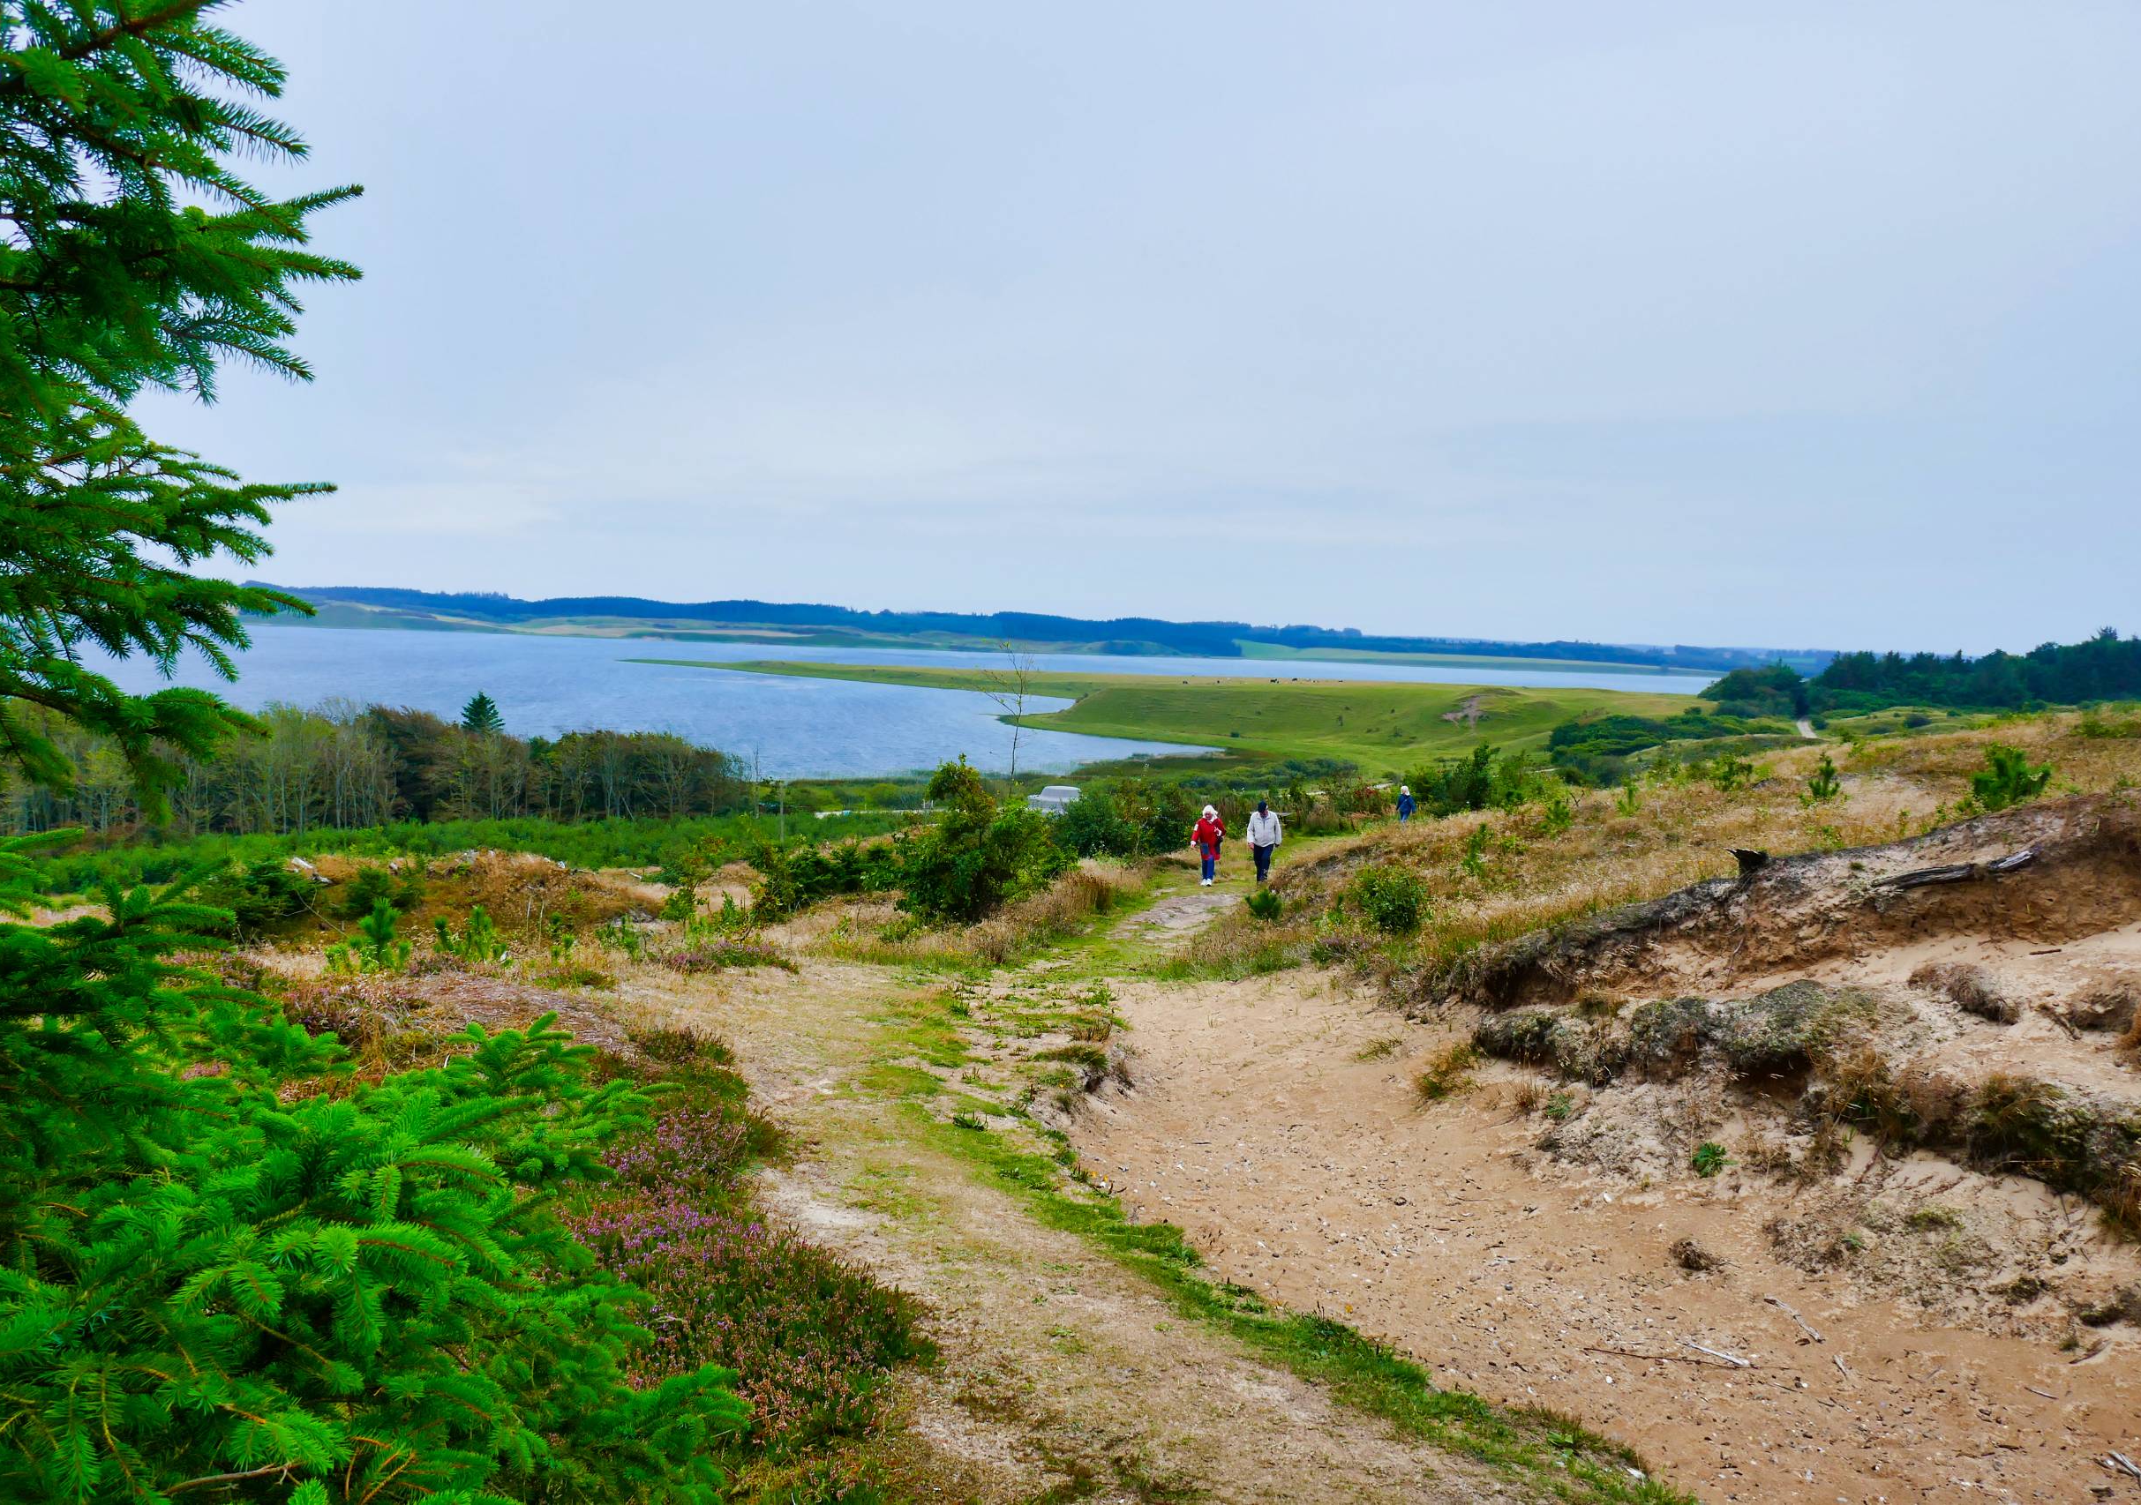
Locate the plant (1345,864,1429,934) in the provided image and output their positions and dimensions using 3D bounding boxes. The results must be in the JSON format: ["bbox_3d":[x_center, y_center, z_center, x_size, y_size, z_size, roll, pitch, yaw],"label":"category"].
[{"bbox_3d":[3.848,1.796,19.000,0.985,0.843,0.906,2,5,0],"label":"plant"}]

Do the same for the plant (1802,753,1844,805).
[{"bbox_3d":[8.627,0.304,18.000,0.456,0.599,0.420,2,5,0],"label":"plant"}]

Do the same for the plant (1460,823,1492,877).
[{"bbox_3d":[6.197,1.486,24.000,0.476,0.798,0.438,2,5,0],"label":"plant"}]

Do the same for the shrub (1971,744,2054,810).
[{"bbox_3d":[8.103,0.228,13.500,0.685,0.569,0.630,2,5,0],"label":"shrub"}]

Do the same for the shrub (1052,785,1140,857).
[{"bbox_3d":[0.628,1.621,36.000,1.985,1.756,1.826,2,5,0],"label":"shrub"}]

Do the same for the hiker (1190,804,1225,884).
[{"bbox_3d":[2.826,1.909,32.000,0.680,1.640,0.450,3,5,7],"label":"hiker"}]

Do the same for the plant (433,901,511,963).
[{"bbox_3d":[-4.966,1.500,13.000,0.631,0.504,0.580,2,5,0],"label":"plant"}]

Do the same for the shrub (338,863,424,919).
[{"bbox_3d":[-7.030,1.414,16.000,0.882,0.585,0.812,2,5,0],"label":"shrub"}]

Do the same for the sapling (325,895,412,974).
[{"bbox_3d":[-5.546,1.437,12.400,0.656,0.605,0.604,2,5,0],"label":"sapling"}]

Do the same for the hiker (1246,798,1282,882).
[{"bbox_3d":[4.121,1.893,33.300,0.720,1.750,0.450,3,5,7],"label":"hiker"}]

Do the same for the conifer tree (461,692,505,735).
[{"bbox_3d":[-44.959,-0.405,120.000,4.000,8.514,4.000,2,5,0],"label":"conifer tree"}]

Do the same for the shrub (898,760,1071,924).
[{"bbox_3d":[-1.255,1.307,23.000,2.485,2.371,2.286,2,5,0],"label":"shrub"}]

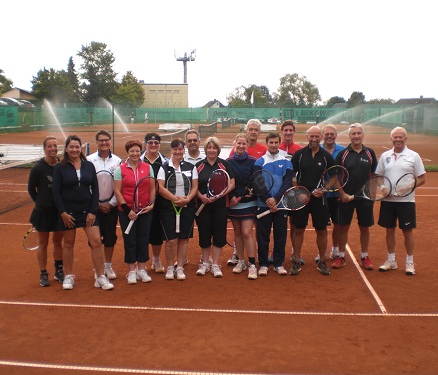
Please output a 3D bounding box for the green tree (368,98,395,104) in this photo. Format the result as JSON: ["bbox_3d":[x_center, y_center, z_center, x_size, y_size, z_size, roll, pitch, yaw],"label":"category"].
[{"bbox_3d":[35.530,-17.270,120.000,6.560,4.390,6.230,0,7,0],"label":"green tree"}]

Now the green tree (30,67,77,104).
[{"bbox_3d":[-24.720,-13.670,82.000,6.570,8.260,6.240,0,7,0],"label":"green tree"}]

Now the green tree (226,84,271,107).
[{"bbox_3d":[5.670,-15.700,102.000,8.550,6.910,8.120,0,7,0],"label":"green tree"}]

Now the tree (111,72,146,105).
[{"bbox_3d":[-13.930,-13.810,84.000,5.360,7.920,5.090,0,7,0],"label":"tree"}]

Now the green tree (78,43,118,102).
[{"bbox_3d":[-18.300,-15.800,83.000,6.200,12.460,5.890,0,7,0],"label":"green tree"}]

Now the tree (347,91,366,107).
[{"bbox_3d":[28.860,-17.130,115.000,3.880,6.000,3.680,0,7,0],"label":"tree"}]

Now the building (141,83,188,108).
[{"bbox_3d":[-10.330,-16.010,104.000,8.740,6.960,8.000,0,7,-3],"label":"building"}]

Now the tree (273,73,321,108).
[{"bbox_3d":[14.210,-16.440,100.000,8.930,8.880,8.480,0,7,0],"label":"tree"}]

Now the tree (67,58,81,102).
[{"bbox_3d":[-22.720,-15.350,86.000,2.040,10.390,1.930,0,7,0],"label":"tree"}]

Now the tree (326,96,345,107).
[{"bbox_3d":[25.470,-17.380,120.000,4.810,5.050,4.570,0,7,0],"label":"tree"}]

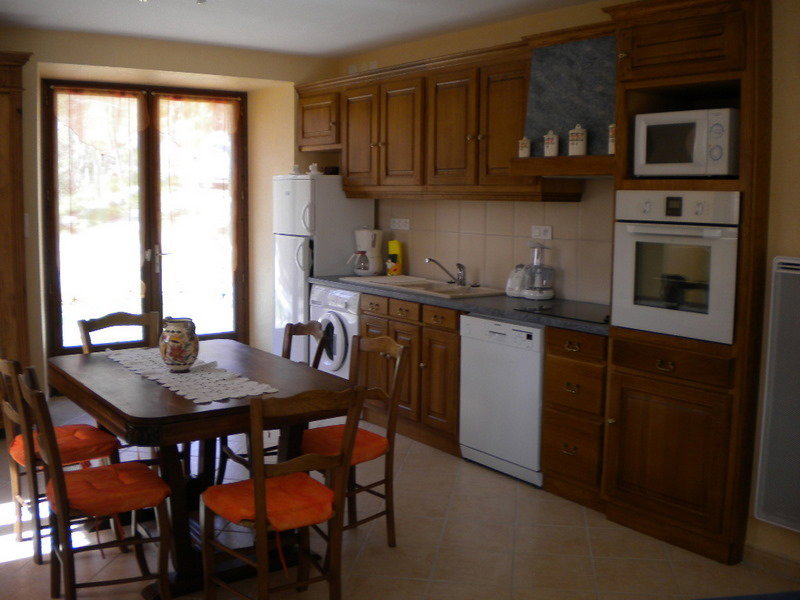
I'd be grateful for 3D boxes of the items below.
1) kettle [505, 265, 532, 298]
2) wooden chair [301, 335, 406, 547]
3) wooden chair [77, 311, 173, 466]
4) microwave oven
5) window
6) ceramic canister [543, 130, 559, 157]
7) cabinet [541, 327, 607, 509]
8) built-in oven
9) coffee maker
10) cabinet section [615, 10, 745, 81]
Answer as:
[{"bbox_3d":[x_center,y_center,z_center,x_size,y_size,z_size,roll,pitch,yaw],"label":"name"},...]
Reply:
[{"bbox_3d":[0.682,-0.109,4.565,0.165,0.185,0.140,3,7,16],"label":"kettle"},{"bbox_3d":[-0.240,0.604,3.350,0.430,0.850,0.410,-5,9,-39],"label":"wooden chair"},{"bbox_3d":[-1.249,0.525,3.867,0.430,0.850,0.420,8,10,44],"label":"wooden chair"},{"bbox_3d":[1.272,-0.634,3.382,0.350,0.274,0.450,-5,9,-37],"label":"microwave oven"},{"bbox_3d":[-1.947,-0.539,6.352,1.674,2.265,0.090,-5,9,-37],"label":"window"},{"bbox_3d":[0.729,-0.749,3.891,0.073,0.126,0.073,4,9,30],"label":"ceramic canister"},{"bbox_3d":[1.034,0.529,4.007,0.555,0.843,0.387,-7,10,-37],"label":"cabinet"},{"bbox_3d":[1.322,-0.171,3.478,0.536,0.592,0.575,-7,10,-37],"label":"built-in oven"},{"bbox_3d":[-0.235,-0.333,5.731,0.210,0.320,0.165,-4,9,-35],"label":"coffee maker"},{"bbox_3d":[1.318,-1.030,3.408,0.560,0.222,0.590,-6,9,-37],"label":"cabinet section"}]

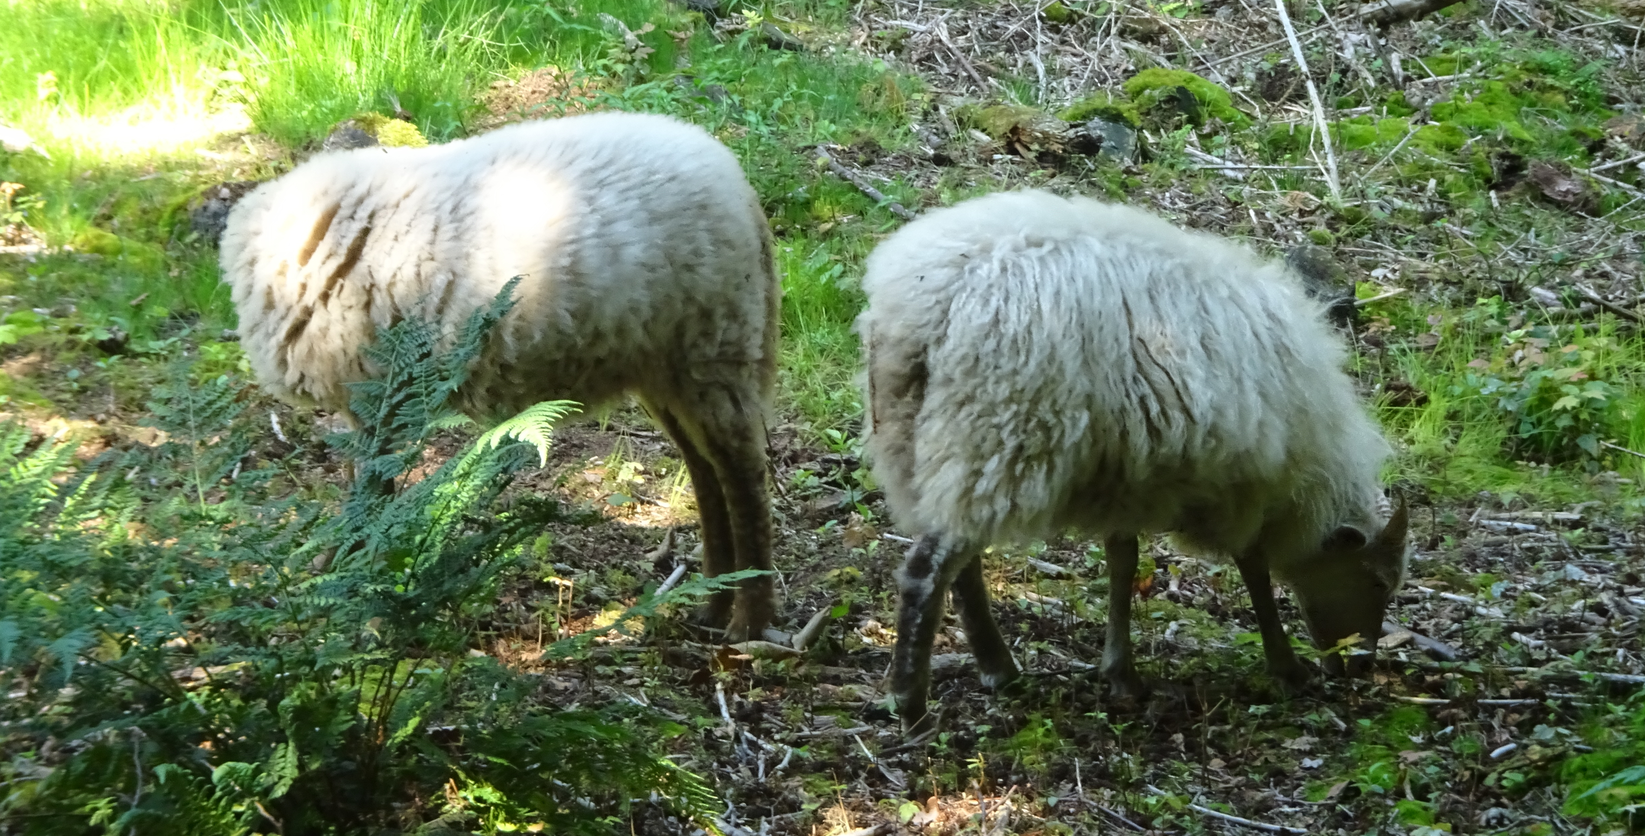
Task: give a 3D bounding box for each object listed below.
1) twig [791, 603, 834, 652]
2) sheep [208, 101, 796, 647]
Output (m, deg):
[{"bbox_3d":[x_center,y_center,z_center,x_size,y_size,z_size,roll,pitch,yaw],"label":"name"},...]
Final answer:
[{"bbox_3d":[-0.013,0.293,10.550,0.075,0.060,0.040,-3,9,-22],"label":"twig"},{"bbox_3d":[-0.460,-0.064,10.850,0.850,0.750,0.440,2,8,15],"label":"sheep"}]

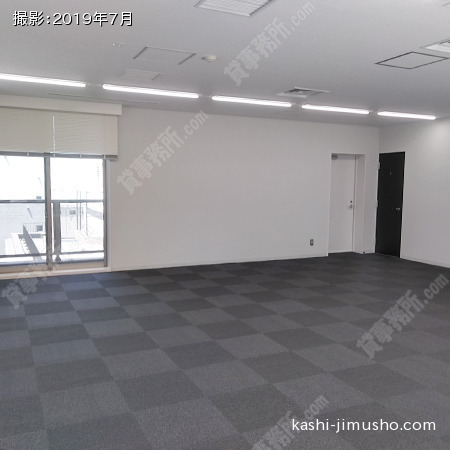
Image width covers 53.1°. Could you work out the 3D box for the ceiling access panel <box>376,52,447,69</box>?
[{"bbox_3d":[1.907,-1.675,4.614,0.485,0.025,0.470,-2,5,-26],"label":"ceiling access panel"}]

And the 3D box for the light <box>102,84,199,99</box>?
[{"bbox_3d":[-0.959,-1.779,6.021,1.295,0.060,0.080,-2,5,-26],"label":"light"}]

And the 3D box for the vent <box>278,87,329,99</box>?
[{"bbox_3d":[1.066,-1.808,6.190,0.510,0.030,0.500,-2,5,-26],"label":"vent"}]

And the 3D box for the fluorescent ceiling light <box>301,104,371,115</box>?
[{"bbox_3d":[1.792,-1.840,7.197,1.253,0.060,0.080,-2,5,-26],"label":"fluorescent ceiling light"}]

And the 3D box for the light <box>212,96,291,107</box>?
[{"bbox_3d":[0.419,-1.811,6.634,1.264,0.060,0.080,-2,5,-26],"label":"light"}]

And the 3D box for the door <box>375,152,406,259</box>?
[{"bbox_3d":[3.474,-0.419,9.461,0.050,2.155,0.696,-2,5,-26],"label":"door"}]

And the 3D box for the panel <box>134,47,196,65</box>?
[{"bbox_3d":[-0.612,-1.702,4.558,0.500,0.025,0.465,-2,5,-26],"label":"panel"}]

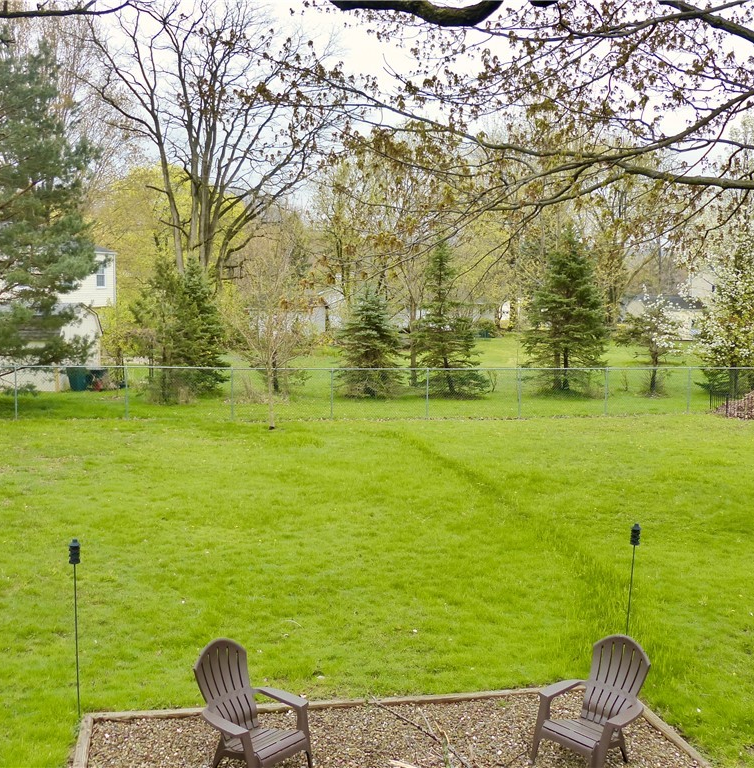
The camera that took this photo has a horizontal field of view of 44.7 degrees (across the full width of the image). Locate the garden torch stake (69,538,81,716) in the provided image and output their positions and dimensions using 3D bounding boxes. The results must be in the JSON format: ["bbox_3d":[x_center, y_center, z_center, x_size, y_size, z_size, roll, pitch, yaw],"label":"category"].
[{"bbox_3d":[-2.610,2.134,7.999,0.100,1.602,0.100,1,6,0],"label":"garden torch stake"}]

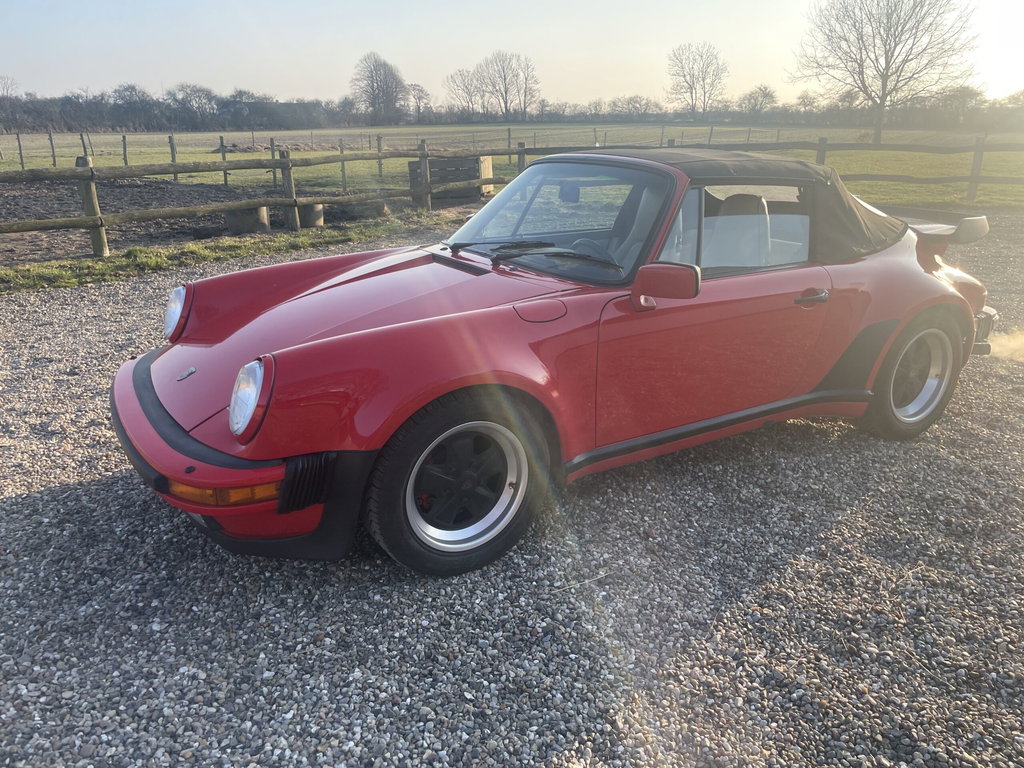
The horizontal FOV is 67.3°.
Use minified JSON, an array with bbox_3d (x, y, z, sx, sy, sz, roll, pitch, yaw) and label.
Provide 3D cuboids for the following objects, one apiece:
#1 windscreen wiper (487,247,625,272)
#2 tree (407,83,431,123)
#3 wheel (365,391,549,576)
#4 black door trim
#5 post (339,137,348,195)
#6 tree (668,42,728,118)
[{"bbox_3d":[0.159,-0.469,2.887,0.584,0.065,0.065,9,20,36],"label":"windscreen wiper"},{"bbox_3d":[-18.721,-56.281,153.995,4.805,7.618,4.805,-2,19,-6],"label":"tree"},{"bbox_3d":[-0.179,0.304,2.540,0.630,0.630,0.215,-12,22,-31],"label":"wheel"},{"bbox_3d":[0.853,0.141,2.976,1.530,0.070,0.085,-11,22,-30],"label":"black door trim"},{"bbox_3d":[-3.304,-4.283,15.061,0.095,1.019,0.095,-4,20,-11],"label":"post"},{"bbox_3d":[37.719,-61.235,156.386,12.607,15.069,12.607,4,20,12],"label":"tree"}]

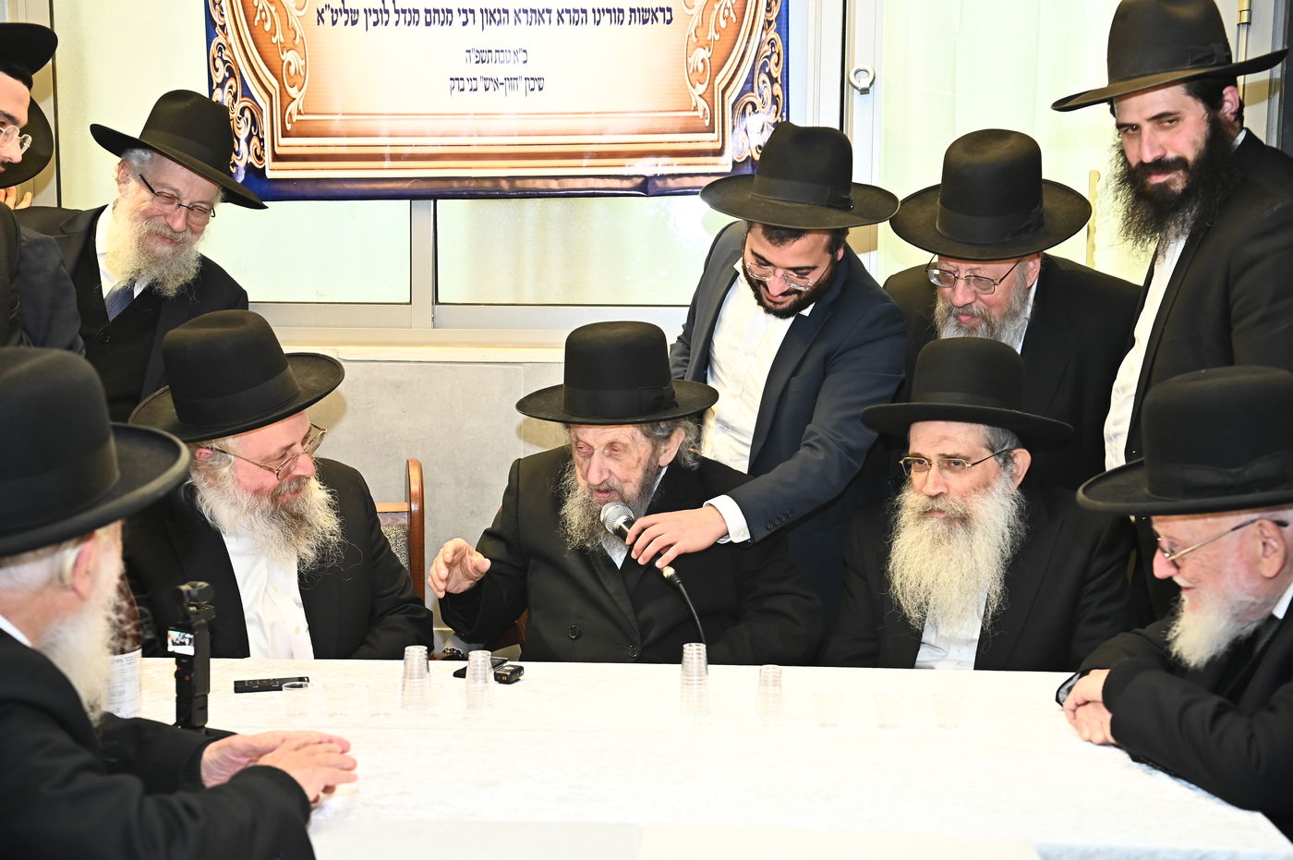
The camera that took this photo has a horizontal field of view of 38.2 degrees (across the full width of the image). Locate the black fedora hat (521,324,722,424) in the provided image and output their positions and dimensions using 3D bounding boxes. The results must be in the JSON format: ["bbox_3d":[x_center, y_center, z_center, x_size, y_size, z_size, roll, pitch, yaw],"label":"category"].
[{"bbox_3d":[-0.045,-0.088,3.000,0.320,0.140,0.350,-3,12,1],"label":"black fedora hat"}]

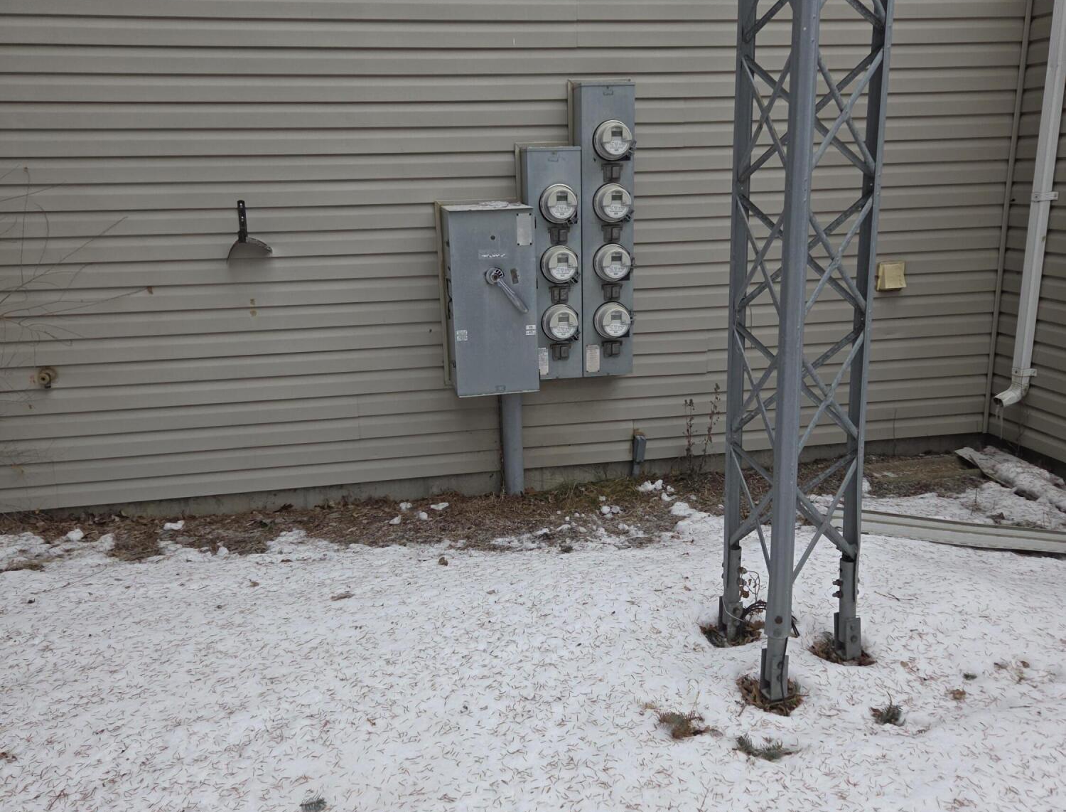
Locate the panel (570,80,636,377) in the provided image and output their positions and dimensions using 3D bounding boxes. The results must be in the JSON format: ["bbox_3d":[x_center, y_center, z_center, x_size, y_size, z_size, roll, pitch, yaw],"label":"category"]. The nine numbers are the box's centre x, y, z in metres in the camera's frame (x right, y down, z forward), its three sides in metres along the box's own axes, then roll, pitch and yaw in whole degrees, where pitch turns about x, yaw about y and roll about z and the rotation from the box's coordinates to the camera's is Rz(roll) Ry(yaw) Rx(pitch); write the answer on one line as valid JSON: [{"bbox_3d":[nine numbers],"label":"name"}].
[{"bbox_3d":[0.350,-0.816,4.511,0.250,1.346,0.293,-4,14,-10],"label":"panel"}]

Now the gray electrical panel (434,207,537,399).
[{"bbox_3d":[-0.202,-0.500,4.436,0.381,0.828,0.380,-4,14,-10],"label":"gray electrical panel"}]

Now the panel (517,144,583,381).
[{"bbox_3d":[0.102,-0.663,4.501,0.250,1.074,0.293,-4,14,-10],"label":"panel"}]

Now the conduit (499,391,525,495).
[{"bbox_3d":[-0.098,0.162,4.721,0.098,0.585,0.098,-4,14,-10],"label":"conduit"}]

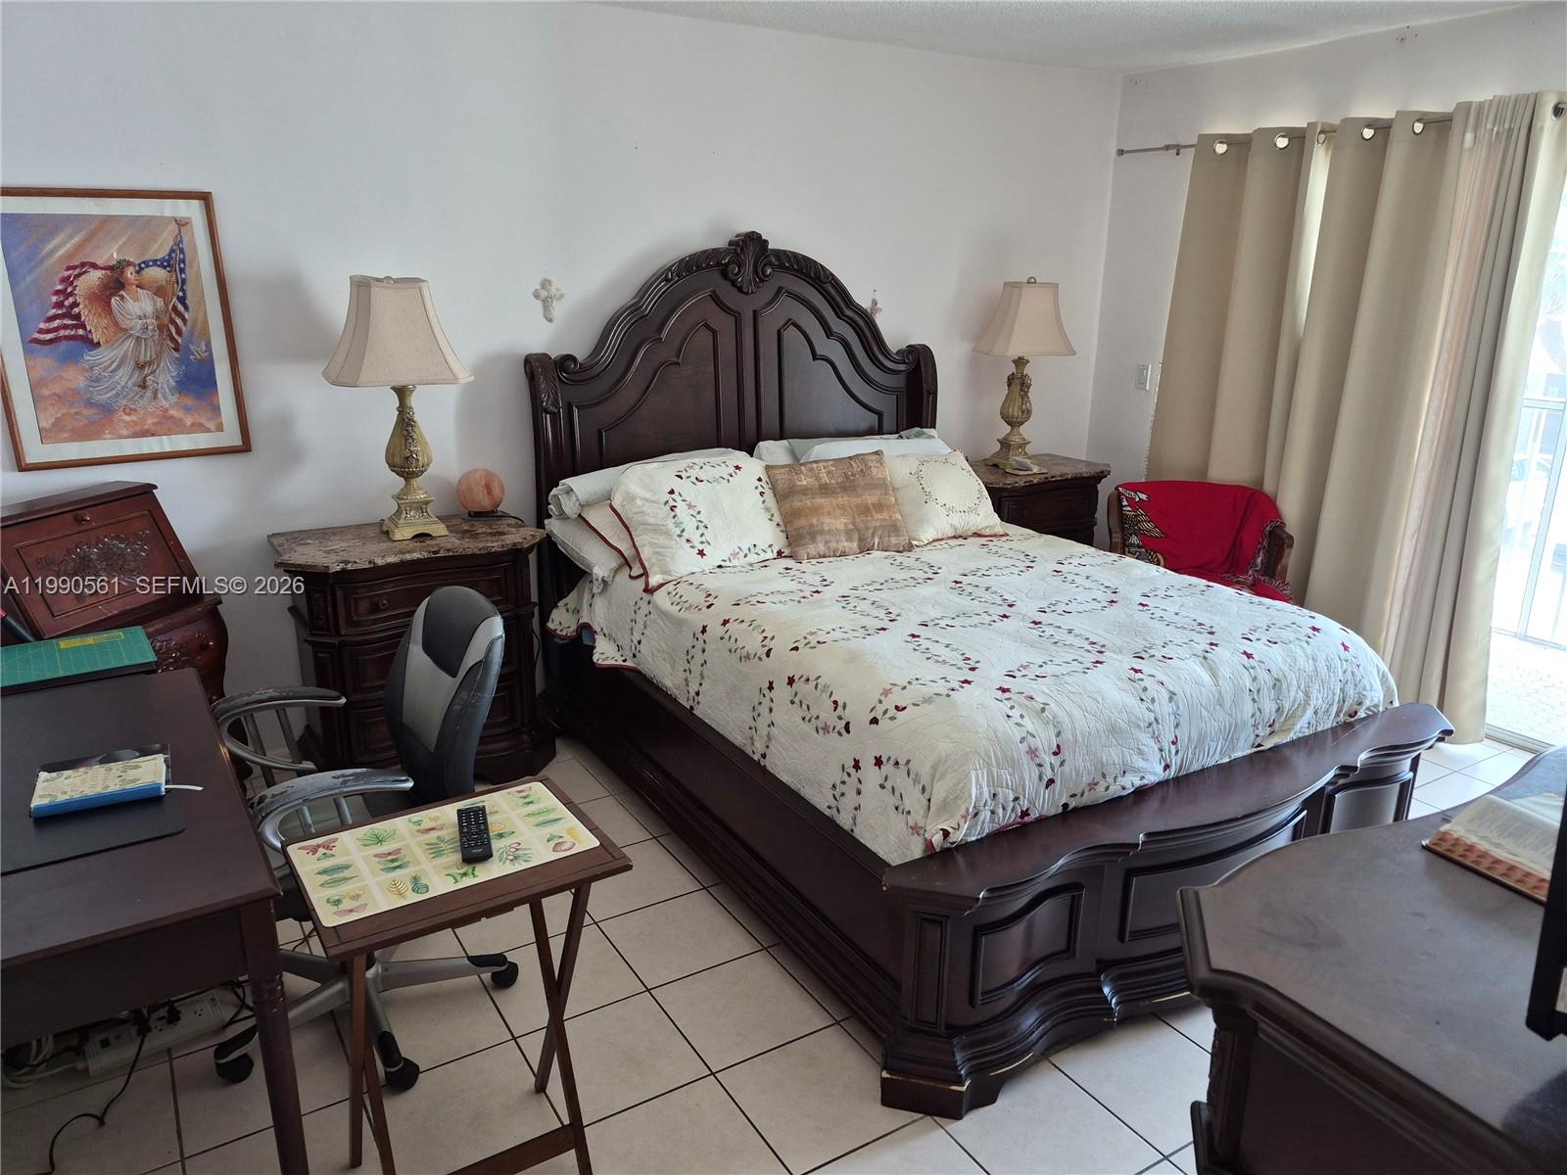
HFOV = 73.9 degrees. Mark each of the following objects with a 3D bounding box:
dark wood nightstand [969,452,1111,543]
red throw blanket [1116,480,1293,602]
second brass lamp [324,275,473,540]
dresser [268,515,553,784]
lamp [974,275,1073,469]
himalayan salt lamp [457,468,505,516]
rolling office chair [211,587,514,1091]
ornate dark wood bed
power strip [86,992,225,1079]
[{"bbox_3d":[1.038,-0.119,4.552,0.792,0.786,0.537,-9,19,-29],"label":"dark wood nightstand"},{"bbox_3d":[1.642,-0.163,4.150,0.599,0.439,0.614,3,17,7],"label":"red throw blanket"},{"bbox_3d":[-1.165,-0.548,3.187,0.424,0.780,0.316,-10,20,-30],"label":"second brass lamp"},{"bbox_3d":[-1.152,0.229,3.322,0.792,0.786,0.537,-9,19,-30],"label":"dresser"},{"bbox_3d":[1.023,-0.913,4.467,0.424,0.783,0.316,-3,17,-10],"label":"lamp"},{"bbox_3d":[-1.004,-0.312,3.439,0.160,0.160,0.153,-10,20,-30],"label":"himalayan salt lamp"},{"bbox_3d":[-0.915,0.478,2.208,0.660,0.958,0.614,-6,18,-21],"label":"rolling office chair"},{"bbox_3d":[0.457,-0.163,3.063,1.765,1.719,2.333,-9,19,-29],"label":"ornate dark wood bed"},{"bbox_3d":[-1.337,0.946,2.223,0.276,0.046,0.101,-10,20,-30],"label":"power strip"}]

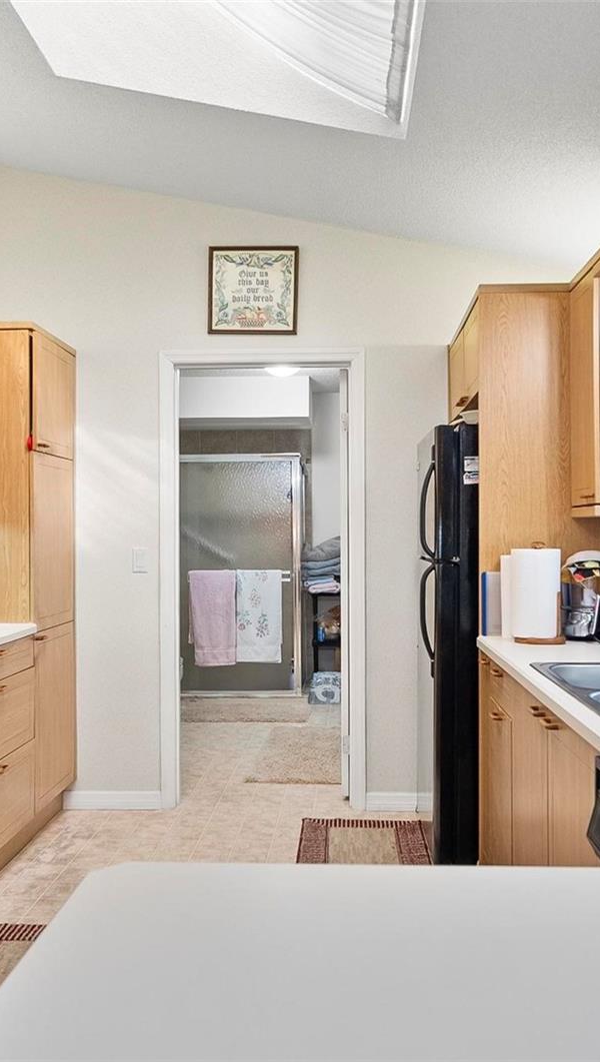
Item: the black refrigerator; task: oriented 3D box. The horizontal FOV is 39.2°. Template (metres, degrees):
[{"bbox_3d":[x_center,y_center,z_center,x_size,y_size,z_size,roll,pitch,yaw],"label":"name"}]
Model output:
[{"bbox_3d":[0.896,0.467,3.475,0.789,1.707,0.757,0,0,3],"label":"black refrigerator"}]

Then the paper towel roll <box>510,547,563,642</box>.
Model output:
[{"bbox_3d":[0.808,0.221,2.901,0.166,0.307,0.165,0,0,3],"label":"paper towel roll"}]

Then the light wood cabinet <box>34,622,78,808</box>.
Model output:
[{"bbox_3d":[-1.403,0.878,3.784,0.641,0.906,0.559,0,0,3],"label":"light wood cabinet"}]

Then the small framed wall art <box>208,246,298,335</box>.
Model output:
[{"bbox_3d":[-0.221,-1.122,3.935,0.418,0.413,0.031,0,0,3],"label":"small framed wall art"}]

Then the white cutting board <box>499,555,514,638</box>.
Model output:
[{"bbox_3d":[0.815,0.234,3.014,0.190,0.297,0.020,0,0,3],"label":"white cutting board"}]

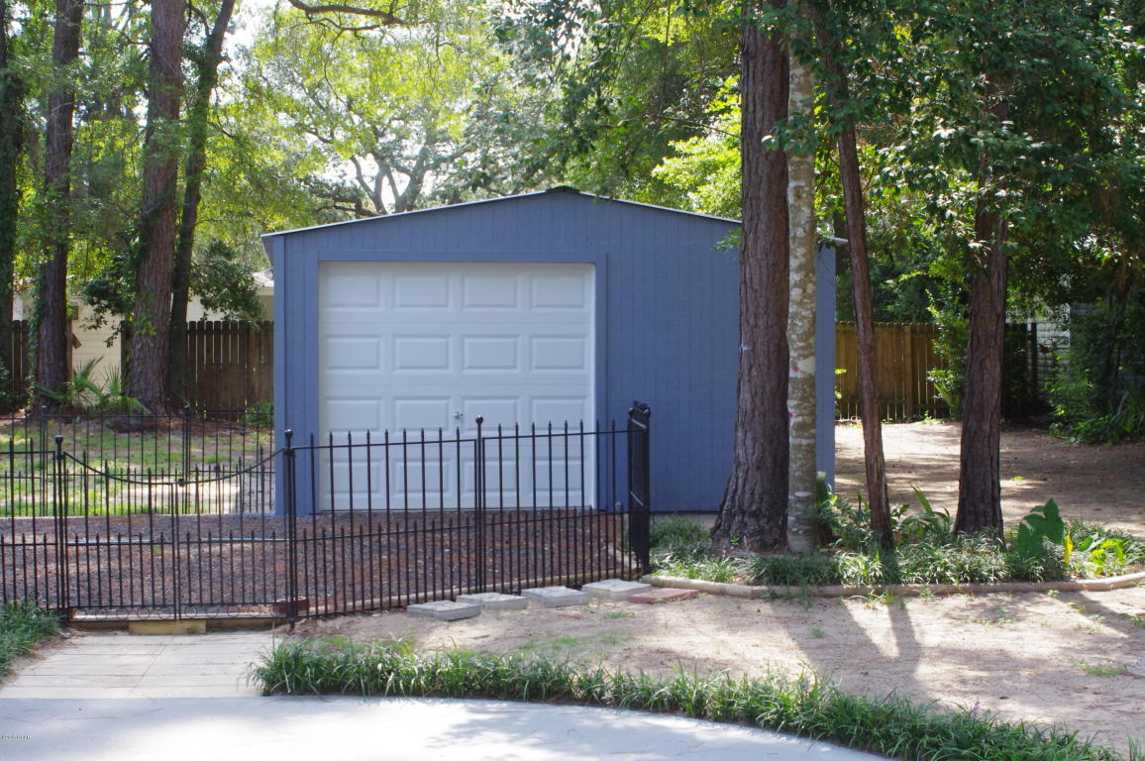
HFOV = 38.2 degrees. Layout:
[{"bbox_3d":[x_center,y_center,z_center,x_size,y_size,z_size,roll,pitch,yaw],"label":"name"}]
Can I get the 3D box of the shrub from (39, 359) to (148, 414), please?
[{"bbox_3d":[-7.955,0.140,27.500,1.680,0.960,1.400,0,1,0],"label":"shrub"}]

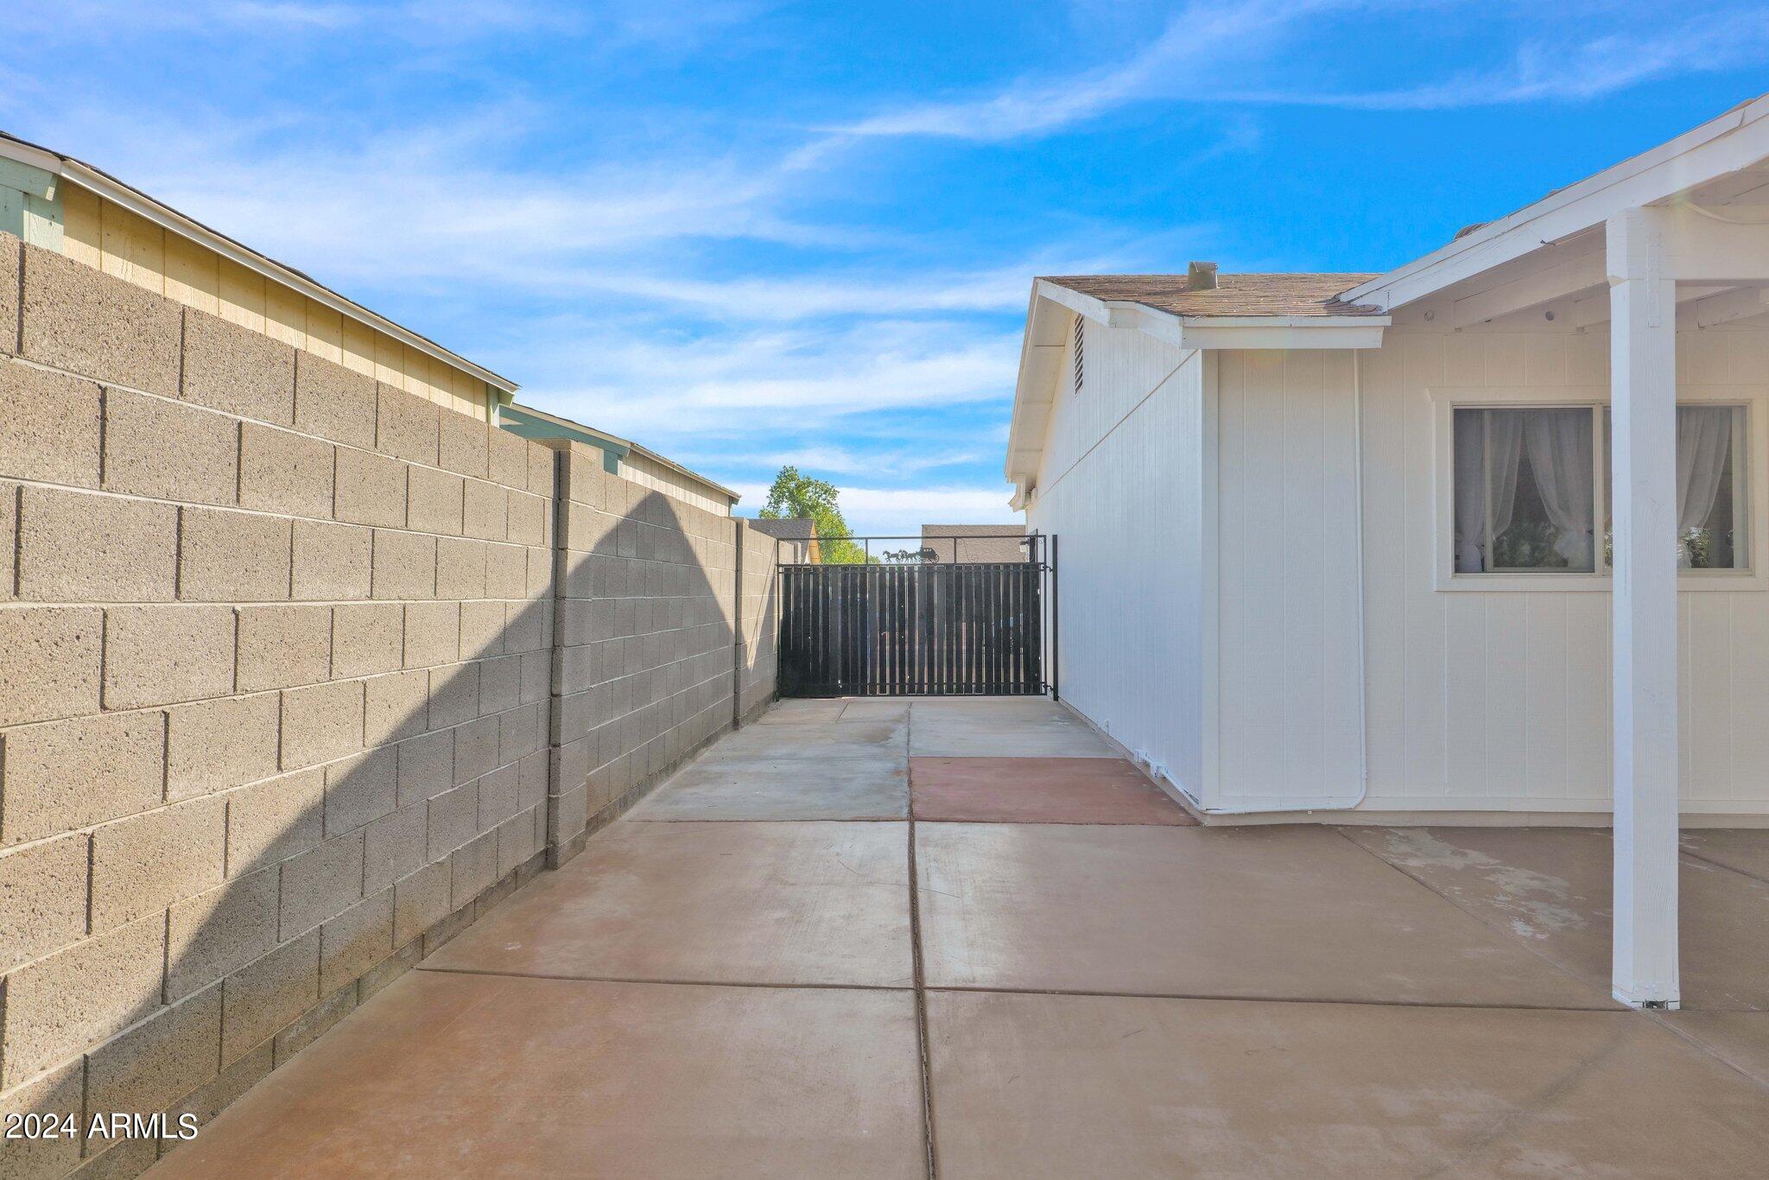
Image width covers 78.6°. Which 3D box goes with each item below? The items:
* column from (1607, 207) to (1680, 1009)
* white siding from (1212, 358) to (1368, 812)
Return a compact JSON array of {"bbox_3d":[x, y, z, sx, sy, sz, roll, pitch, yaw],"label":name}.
[{"bbox_3d":[2.317,0.056,3.295,0.140,2.410,0.092,0,0,2],"label":"column"},{"bbox_3d":[2.031,-0.049,5.460,0.755,2.320,0.050,0,0,2],"label":"white siding"}]

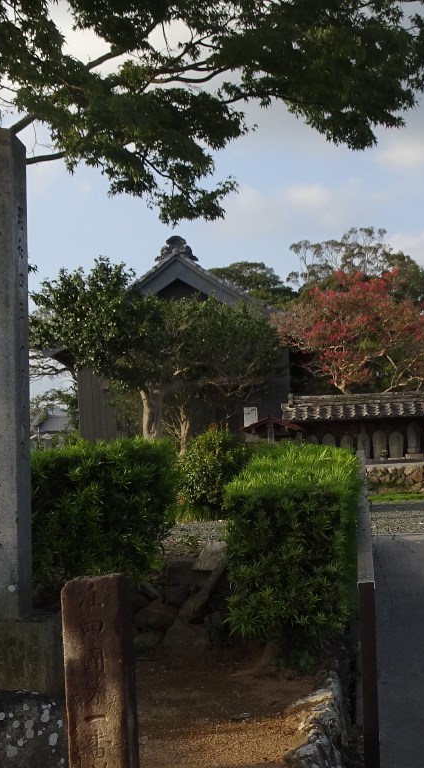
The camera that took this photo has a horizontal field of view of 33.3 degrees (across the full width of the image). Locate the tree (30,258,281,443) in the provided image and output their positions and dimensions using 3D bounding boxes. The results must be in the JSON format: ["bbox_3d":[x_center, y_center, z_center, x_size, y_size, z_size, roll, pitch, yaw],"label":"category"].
[{"bbox_3d":[-0.850,-0.030,10.700,3.750,3.700,3.400,-1,-2,-5],"label":"tree"}]

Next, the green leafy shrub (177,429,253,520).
[{"bbox_3d":[0.030,1.100,8.800,1.000,1.160,0.950,-1,-2,0],"label":"green leafy shrub"}]

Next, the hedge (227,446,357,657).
[{"bbox_3d":[0.600,1.050,4.950,0.760,1.300,1.450,-2,-2,12],"label":"hedge"}]

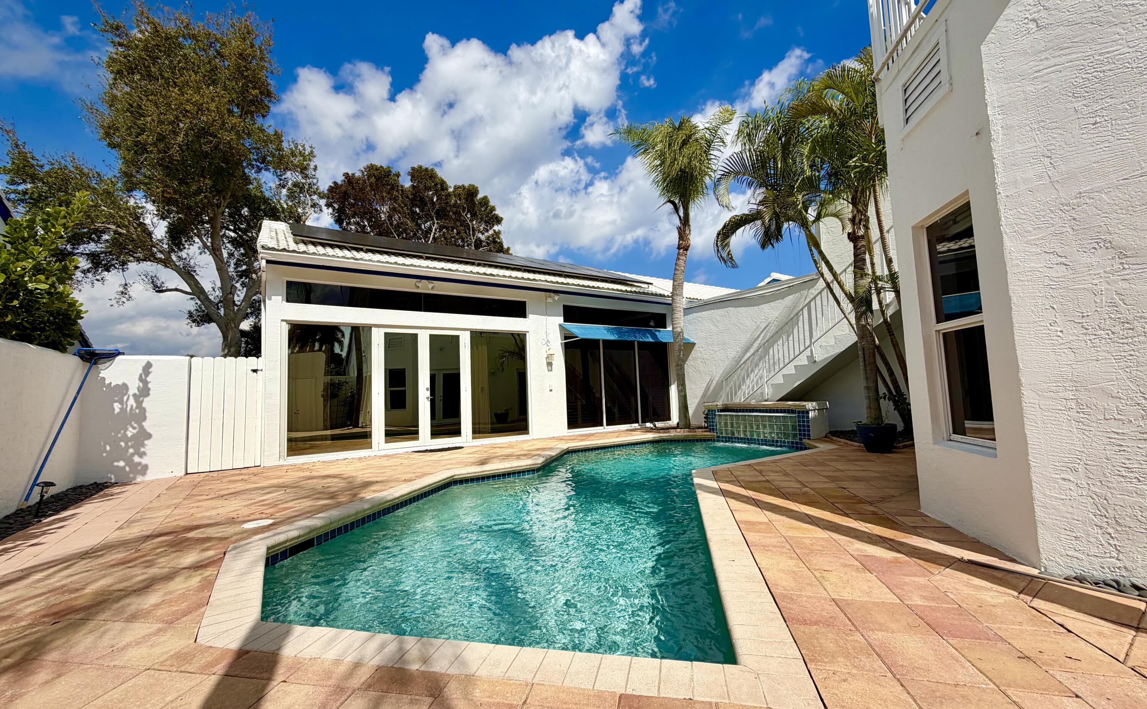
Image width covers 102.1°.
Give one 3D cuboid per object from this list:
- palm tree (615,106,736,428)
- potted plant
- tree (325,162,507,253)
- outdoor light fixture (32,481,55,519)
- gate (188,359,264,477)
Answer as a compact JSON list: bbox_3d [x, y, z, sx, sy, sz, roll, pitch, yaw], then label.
[{"bbox_3d":[2.601,-2.183,11.100,2.930,7.850,2.930,-2,-4,0],"label":"palm tree"},{"bbox_3d":[4.372,1.133,6.661,0.500,0.540,0.500,-2,-4,0],"label":"potted plant"},{"bbox_3d":[-7.318,-3.114,21.822,8.600,12.100,8.400,-2,-4,0],"label":"tree"},{"bbox_3d":[-5.047,1.373,4.392,0.135,0.335,0.135,5,-4,1],"label":"outdoor light fixture"},{"bbox_3d":[-5.239,0.887,7.011,0.899,1.686,0.060,1,-5,-34],"label":"gate"}]

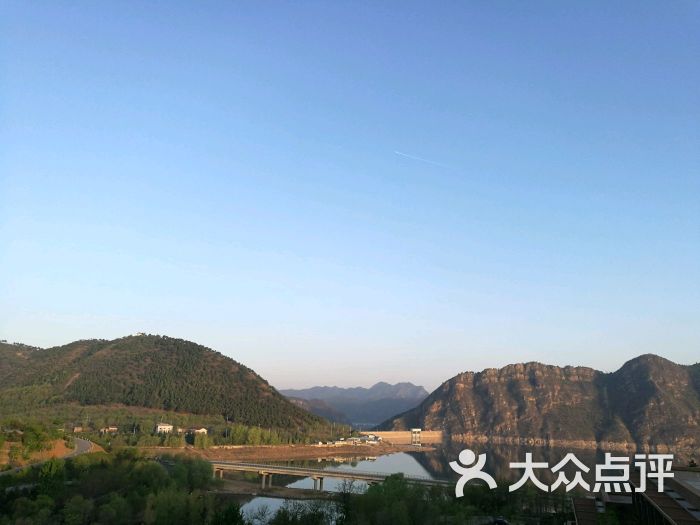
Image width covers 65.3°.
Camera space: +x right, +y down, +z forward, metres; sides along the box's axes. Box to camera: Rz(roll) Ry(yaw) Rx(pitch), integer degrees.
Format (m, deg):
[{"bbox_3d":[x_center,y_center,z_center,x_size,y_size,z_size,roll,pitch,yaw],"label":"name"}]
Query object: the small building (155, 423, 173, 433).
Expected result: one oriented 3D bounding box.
[{"bbox_3d":[-124.346,111.610,366.000,10.500,7.200,8.000,9,-17,-24],"label":"small building"}]

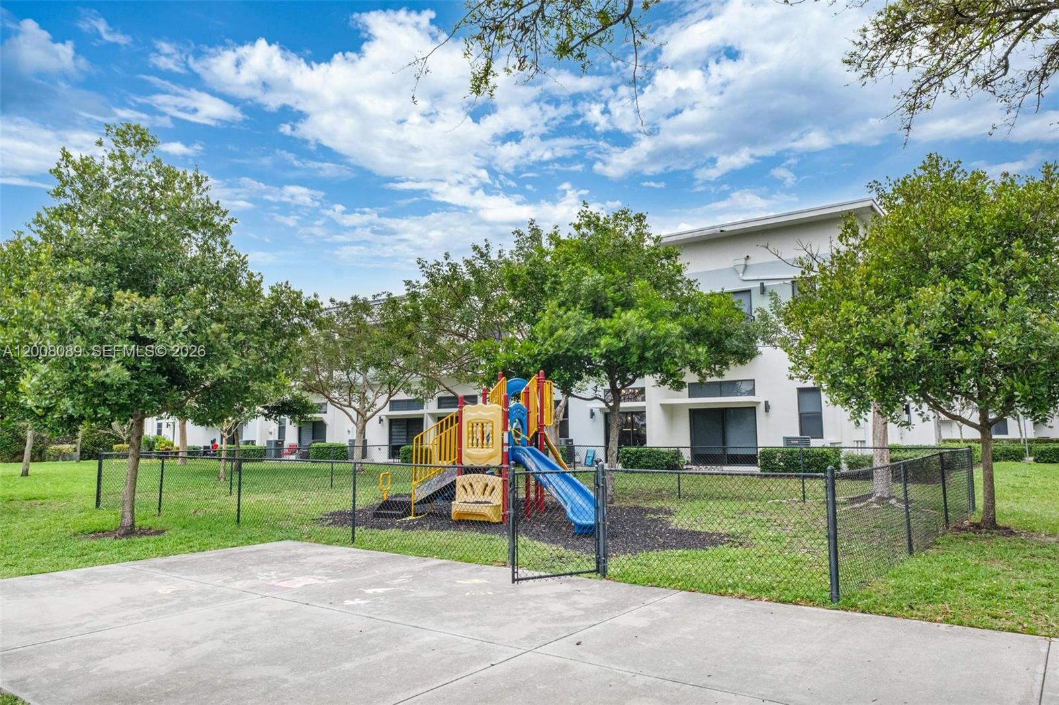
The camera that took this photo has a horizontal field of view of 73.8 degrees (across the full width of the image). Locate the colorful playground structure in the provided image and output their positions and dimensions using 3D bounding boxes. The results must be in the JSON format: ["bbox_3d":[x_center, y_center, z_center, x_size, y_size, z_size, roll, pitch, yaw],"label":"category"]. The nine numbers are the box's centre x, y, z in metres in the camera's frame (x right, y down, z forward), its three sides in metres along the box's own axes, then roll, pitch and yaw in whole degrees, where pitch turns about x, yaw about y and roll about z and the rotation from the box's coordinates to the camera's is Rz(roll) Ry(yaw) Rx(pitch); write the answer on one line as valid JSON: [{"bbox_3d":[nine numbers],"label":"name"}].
[{"bbox_3d":[-0.509,1.718,13.653,4.000,2.850,2.900,-3,-7,26],"label":"colorful playground structure"}]

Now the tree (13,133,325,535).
[{"bbox_3d":[-6.422,-0.557,12.596,5.100,7.340,5.000,3,-7,-28],"label":"tree"}]

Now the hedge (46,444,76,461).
[{"bbox_3d":[-27.184,5.811,41.053,1.800,0.980,1.200,4,-7,-33],"label":"hedge"}]

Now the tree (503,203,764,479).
[{"bbox_3d":[2.002,-0.041,16.273,6.100,6.910,5.800,-1,-6,7],"label":"tree"}]

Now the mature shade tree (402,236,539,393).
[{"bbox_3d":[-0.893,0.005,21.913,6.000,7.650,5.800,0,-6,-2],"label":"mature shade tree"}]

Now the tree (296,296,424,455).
[{"bbox_3d":[-6.582,1.162,27.878,5.000,7.000,5.000,1,-6,-13],"label":"tree"}]

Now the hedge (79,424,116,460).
[{"bbox_3d":[-25.709,5.342,42.118,2.300,2.180,1.700,3,-7,-31],"label":"hedge"}]

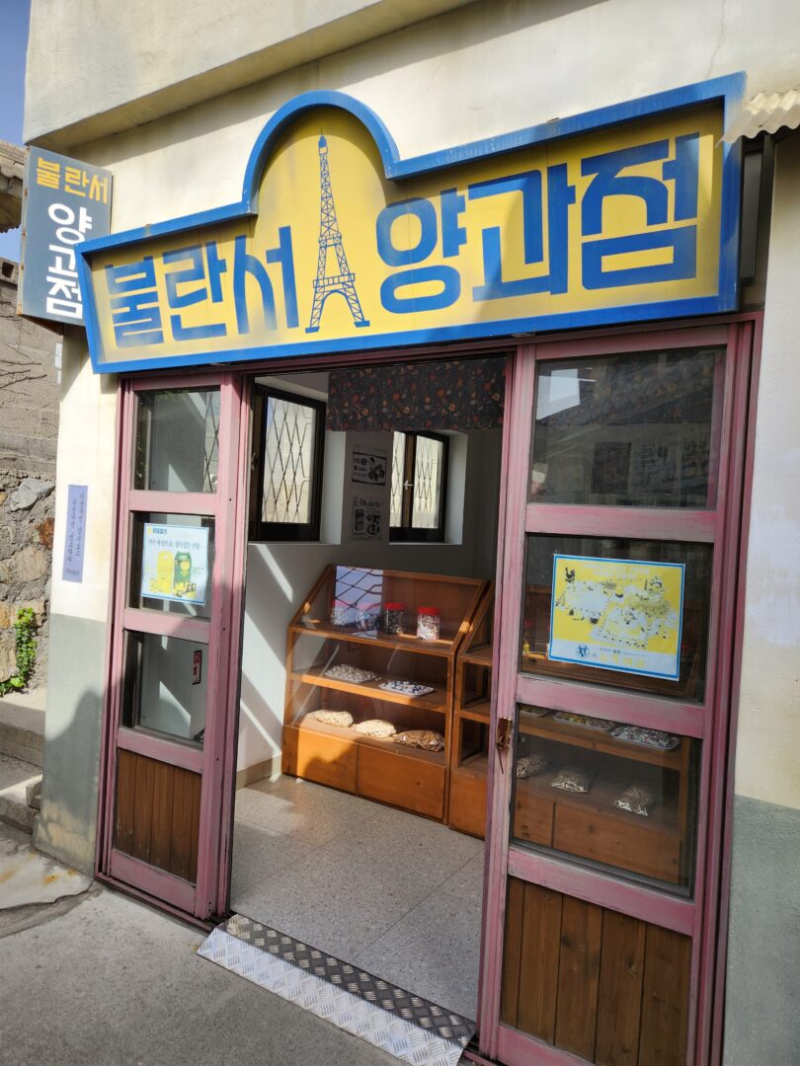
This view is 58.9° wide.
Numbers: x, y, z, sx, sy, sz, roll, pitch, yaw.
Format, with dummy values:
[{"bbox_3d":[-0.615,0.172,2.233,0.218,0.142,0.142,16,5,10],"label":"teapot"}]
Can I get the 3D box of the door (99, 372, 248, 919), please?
[{"bbox_3d":[-0.911,0.406,2.810,0.636,2.075,0.104,3,1,31],"label":"door"}]

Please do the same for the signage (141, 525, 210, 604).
[{"bbox_3d":[-0.891,0.120,2.797,0.364,0.297,0.015,3,1,31],"label":"signage"}]

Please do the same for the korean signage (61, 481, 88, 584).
[{"bbox_3d":[-1.389,0.004,3.036,0.135,0.417,0.015,3,1,31],"label":"korean signage"}]

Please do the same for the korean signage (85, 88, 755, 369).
[{"bbox_3d":[-0.241,-0.940,2.207,2.377,0.727,0.080,4,14,32],"label":"korean signage"}]

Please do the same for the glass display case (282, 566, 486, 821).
[{"bbox_3d":[-0.093,0.847,4.073,1.119,1.235,0.412,3,1,32],"label":"glass display case"}]

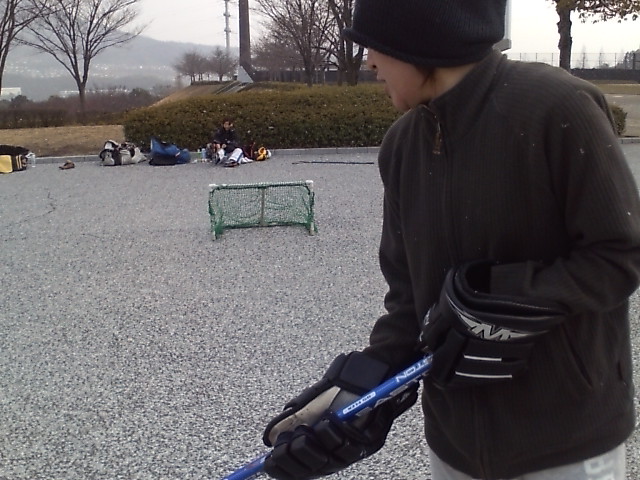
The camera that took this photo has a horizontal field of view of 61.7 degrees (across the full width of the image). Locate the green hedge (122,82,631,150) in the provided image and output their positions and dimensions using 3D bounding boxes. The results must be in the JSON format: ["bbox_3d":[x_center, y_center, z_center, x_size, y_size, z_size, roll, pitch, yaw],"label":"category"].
[{"bbox_3d":[1.403,-2.849,11.932,10.830,1.020,2.800,-4,19,-15],"label":"green hedge"}]

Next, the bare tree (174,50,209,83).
[{"bbox_3d":[-12.941,-17.372,54.000,3.420,3.220,3.200,-3,18,-12],"label":"bare tree"}]

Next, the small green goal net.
[{"bbox_3d":[-0.559,-0.326,5.149,0.950,0.530,0.400,-2,18,-10],"label":"small green goal net"}]

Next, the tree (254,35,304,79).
[{"bbox_3d":[-3.870,-16.785,50.000,4.850,4.380,4.800,0,18,-4],"label":"tree"}]

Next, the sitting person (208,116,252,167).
[{"bbox_3d":[-1.521,-1.673,8.910,0.680,0.760,0.850,-2,18,-9],"label":"sitting person"}]

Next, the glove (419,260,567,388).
[{"bbox_3d":[0.252,0.121,0.780,0.175,0.165,0.145,13,18,12],"label":"glove"}]

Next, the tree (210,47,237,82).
[{"bbox_3d":[-9.618,-17.624,54.000,2.820,3.730,3.000,-2,18,-9],"label":"tree"}]

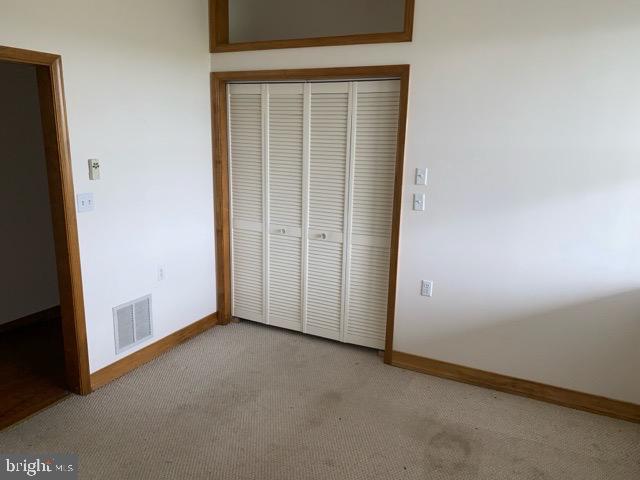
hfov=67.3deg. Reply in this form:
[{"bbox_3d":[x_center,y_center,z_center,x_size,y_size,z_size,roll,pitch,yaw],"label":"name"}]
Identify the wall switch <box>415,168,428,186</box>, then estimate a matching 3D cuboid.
[{"bbox_3d":[0.699,-0.435,3.312,0.074,0.116,0.015,8,14,26],"label":"wall switch"}]

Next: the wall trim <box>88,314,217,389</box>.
[{"bbox_3d":[-1.231,0.828,3.791,0.018,0.111,1.323,8,14,26],"label":"wall trim"}]

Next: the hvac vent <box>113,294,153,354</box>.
[{"bbox_3d":[-1.342,0.607,3.493,0.018,0.347,0.350,8,14,26],"label":"hvac vent"}]

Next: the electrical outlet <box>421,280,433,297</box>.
[{"bbox_3d":[0.767,0.352,3.447,0.073,0.118,0.014,8,14,26],"label":"electrical outlet"}]

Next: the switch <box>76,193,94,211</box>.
[{"bbox_3d":[-1.462,-0.234,3.021,0.014,0.116,0.116,8,14,26],"label":"switch"}]

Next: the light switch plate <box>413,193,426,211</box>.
[{"bbox_3d":[0.692,-0.261,3.353,0.074,0.116,0.015,8,14,26],"label":"light switch plate"}]

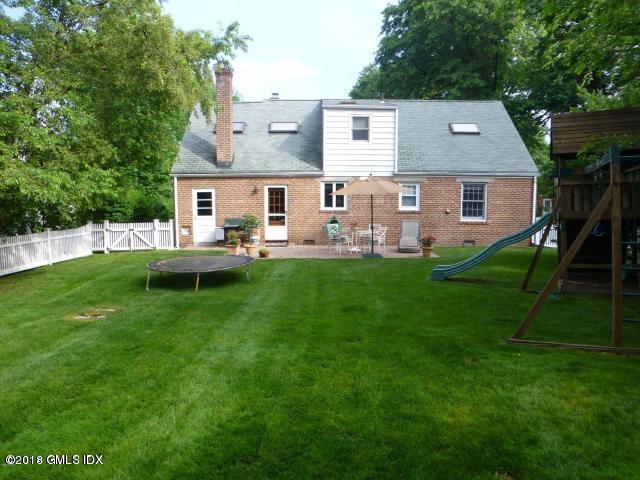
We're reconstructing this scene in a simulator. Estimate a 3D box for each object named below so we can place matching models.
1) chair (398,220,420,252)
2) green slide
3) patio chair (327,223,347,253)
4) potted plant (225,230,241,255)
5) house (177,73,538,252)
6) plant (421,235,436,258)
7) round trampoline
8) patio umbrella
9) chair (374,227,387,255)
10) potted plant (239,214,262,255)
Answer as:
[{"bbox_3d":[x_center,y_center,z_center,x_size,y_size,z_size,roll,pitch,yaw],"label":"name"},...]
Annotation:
[{"bbox_3d":[3.110,-0.145,15.581,0.760,1.030,1.350,0,6,0],"label":"chair"},{"bbox_3d":[3.990,0.111,10.226,2.650,1.700,0.580,2,7,17],"label":"green slide"},{"bbox_3d":[0.600,-0.034,15.040,0.580,0.930,0.520,4,7,30],"label":"patio chair"},{"bbox_3d":[-2.820,0.098,14.451,0.520,0.800,0.500,0,6,0],"label":"potted plant"},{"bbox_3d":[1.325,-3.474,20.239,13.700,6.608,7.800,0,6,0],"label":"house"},{"bbox_3d":[3.460,0.156,14.206,0.500,0.740,0.480,0,6,0],"label":"plant"},{"bbox_3d":[-2.990,0.790,11.127,2.660,0.440,2.660,-2,6,0],"label":"round trampoline"},{"bbox_3d":[1.640,-0.773,14.051,2.620,2.620,2.620,0,6,0],"label":"patio umbrella"},{"bbox_3d":[1.950,-0.008,14.942,0.550,0.900,0.480,4,7,30],"label":"chair"},{"bbox_3d":[-2.330,-0.217,14.567,0.720,1.400,0.720,0,6,0],"label":"potted plant"}]

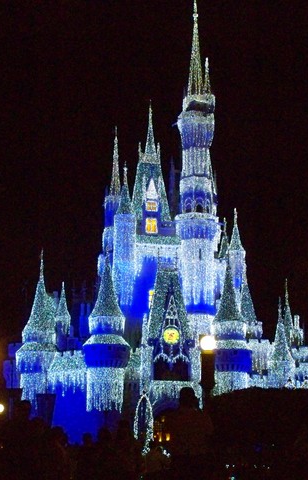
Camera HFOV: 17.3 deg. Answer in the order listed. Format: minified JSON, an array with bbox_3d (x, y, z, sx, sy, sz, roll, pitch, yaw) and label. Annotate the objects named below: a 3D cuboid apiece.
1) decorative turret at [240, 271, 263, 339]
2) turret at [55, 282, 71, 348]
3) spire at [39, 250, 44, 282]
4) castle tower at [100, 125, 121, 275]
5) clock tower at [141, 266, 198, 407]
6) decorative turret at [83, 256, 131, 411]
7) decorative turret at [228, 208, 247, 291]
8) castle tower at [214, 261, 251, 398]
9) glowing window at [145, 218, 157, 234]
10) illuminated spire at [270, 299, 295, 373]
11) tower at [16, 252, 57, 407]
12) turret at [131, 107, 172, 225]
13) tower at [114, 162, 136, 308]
[{"bbox_3d":[9.406,6.277,98.160,2.230,6.770,2.230,1,-13,-6],"label":"decorative turret"},{"bbox_3d":[-9.074,7.483,101.000,1.584,6.543,1.584,1,-11,-8],"label":"turret"},{"bbox_3d":[-10.644,2.436,95.980,0.620,3.240,0.620,1,-13,-6],"label":"spire"},{"bbox_3d":[-4.749,-4.449,112.000,2.185,16.383,2.185,1,-11,-8],"label":"castle tower"},{"bbox_3d":[1.499,9.356,97.000,4.964,13.663,4.964,1,-11,-8],"label":"clock tower"},{"bbox_3d":[-4.265,8.843,91.395,4.290,15.050,4.290,1,-13,-6],"label":"decorative turret"},{"bbox_3d":[8.787,1.268,106.525,1.890,9.490,1.890,1,-13,-6],"label":"decorative turret"},{"bbox_3d":[7.507,8.464,98.000,3.445,12.728,3.445,1,-11,-8],"label":"castle tower"},{"bbox_3d":[-0.337,-1.403,105.097,1.190,1.600,0.250,1,-13,-6],"label":"glowing window"},{"bbox_3d":[11.991,8.927,94.457,2.240,7.220,2.240,1,-13,-6],"label":"illuminated spire"},{"bbox_3d":[-10.979,8.366,96.000,3.724,14.569,3.724,1,-11,-8],"label":"tower"},{"bbox_3d":[-0.300,-8.337,111.000,3.658,12.251,3.658,1,-11,-8],"label":"turret"},{"bbox_3d":[-3.025,-0.334,103.819,2.360,15.490,2.360,1,-13,-6],"label":"tower"}]

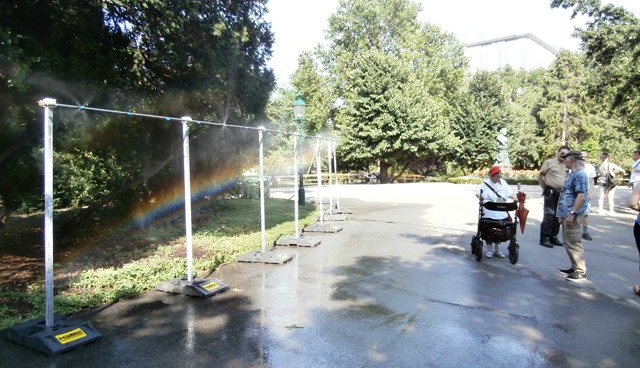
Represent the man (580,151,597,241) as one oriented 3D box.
[{"bbox_3d":[5.217,0.209,8.797,0.500,1.700,0.360,-1,4,-6],"label":"man"}]

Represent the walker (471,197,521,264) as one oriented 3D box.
[{"bbox_3d":[2.769,0.694,6.993,0.620,1.020,0.680,1,4,18],"label":"walker"}]

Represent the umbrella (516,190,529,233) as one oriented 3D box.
[{"bbox_3d":[3.220,0.400,7.100,0.190,0.780,0.170,-5,3,0],"label":"umbrella"}]

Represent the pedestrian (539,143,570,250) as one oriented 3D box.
[{"bbox_3d":[4.274,0.206,8.083,0.580,1.810,0.420,-3,4,-30],"label":"pedestrian"}]

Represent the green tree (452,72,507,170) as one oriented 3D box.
[{"bbox_3d":[11.967,-4.643,33.500,4.700,8.000,4.600,-1,3,0],"label":"green tree"}]

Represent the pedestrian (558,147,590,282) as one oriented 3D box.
[{"bbox_3d":[3.374,0.404,5.891,0.400,1.700,0.470,0,4,12],"label":"pedestrian"}]

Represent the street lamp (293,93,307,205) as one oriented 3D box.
[{"bbox_3d":[-0.650,-1.163,15.013,0.450,3.800,0.450,-1,3,0],"label":"street lamp"}]

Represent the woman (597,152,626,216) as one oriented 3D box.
[{"bbox_3d":[7.902,-0.016,12.051,0.620,1.700,0.420,-2,4,-23],"label":"woman"}]

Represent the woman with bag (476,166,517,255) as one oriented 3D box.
[{"bbox_3d":[2.877,0.442,7.248,0.600,1.470,0.420,0,4,9],"label":"woman with bag"}]

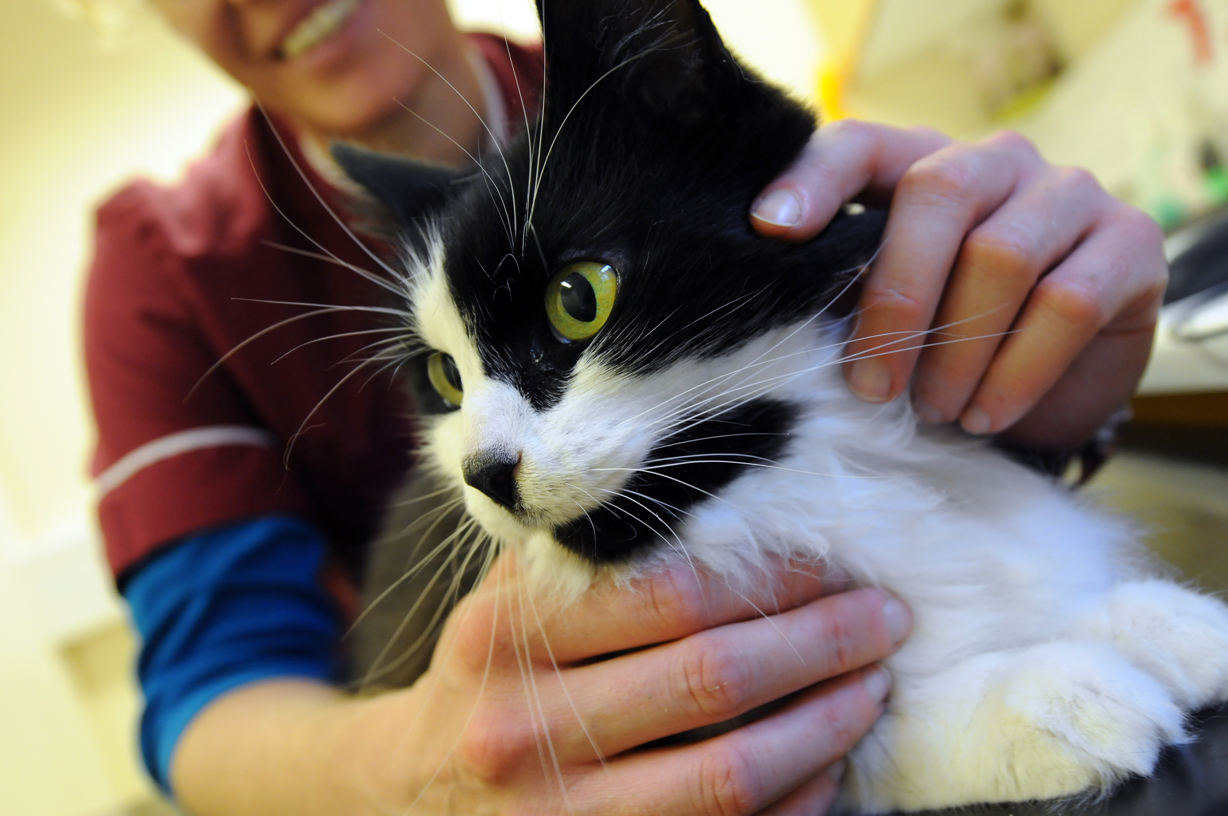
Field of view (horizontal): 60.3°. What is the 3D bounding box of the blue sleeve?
[{"bbox_3d":[-0.167,0.108,0.465,0.095,0.120,0.100,-4,-6,-14],"label":"blue sleeve"}]

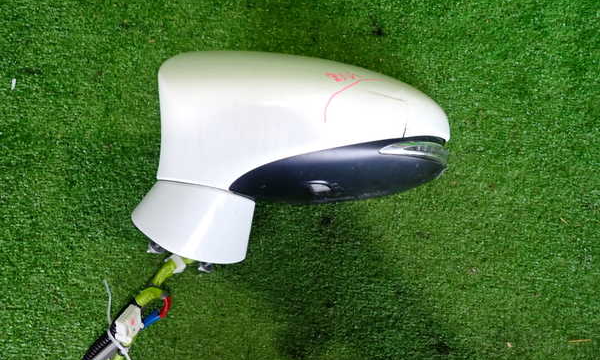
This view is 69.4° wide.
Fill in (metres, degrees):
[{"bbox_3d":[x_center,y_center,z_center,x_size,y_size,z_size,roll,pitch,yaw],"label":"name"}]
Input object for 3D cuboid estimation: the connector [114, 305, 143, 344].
[{"bbox_3d":[-0.171,0.145,0.433,0.014,0.025,0.026,13,116,8],"label":"connector"}]

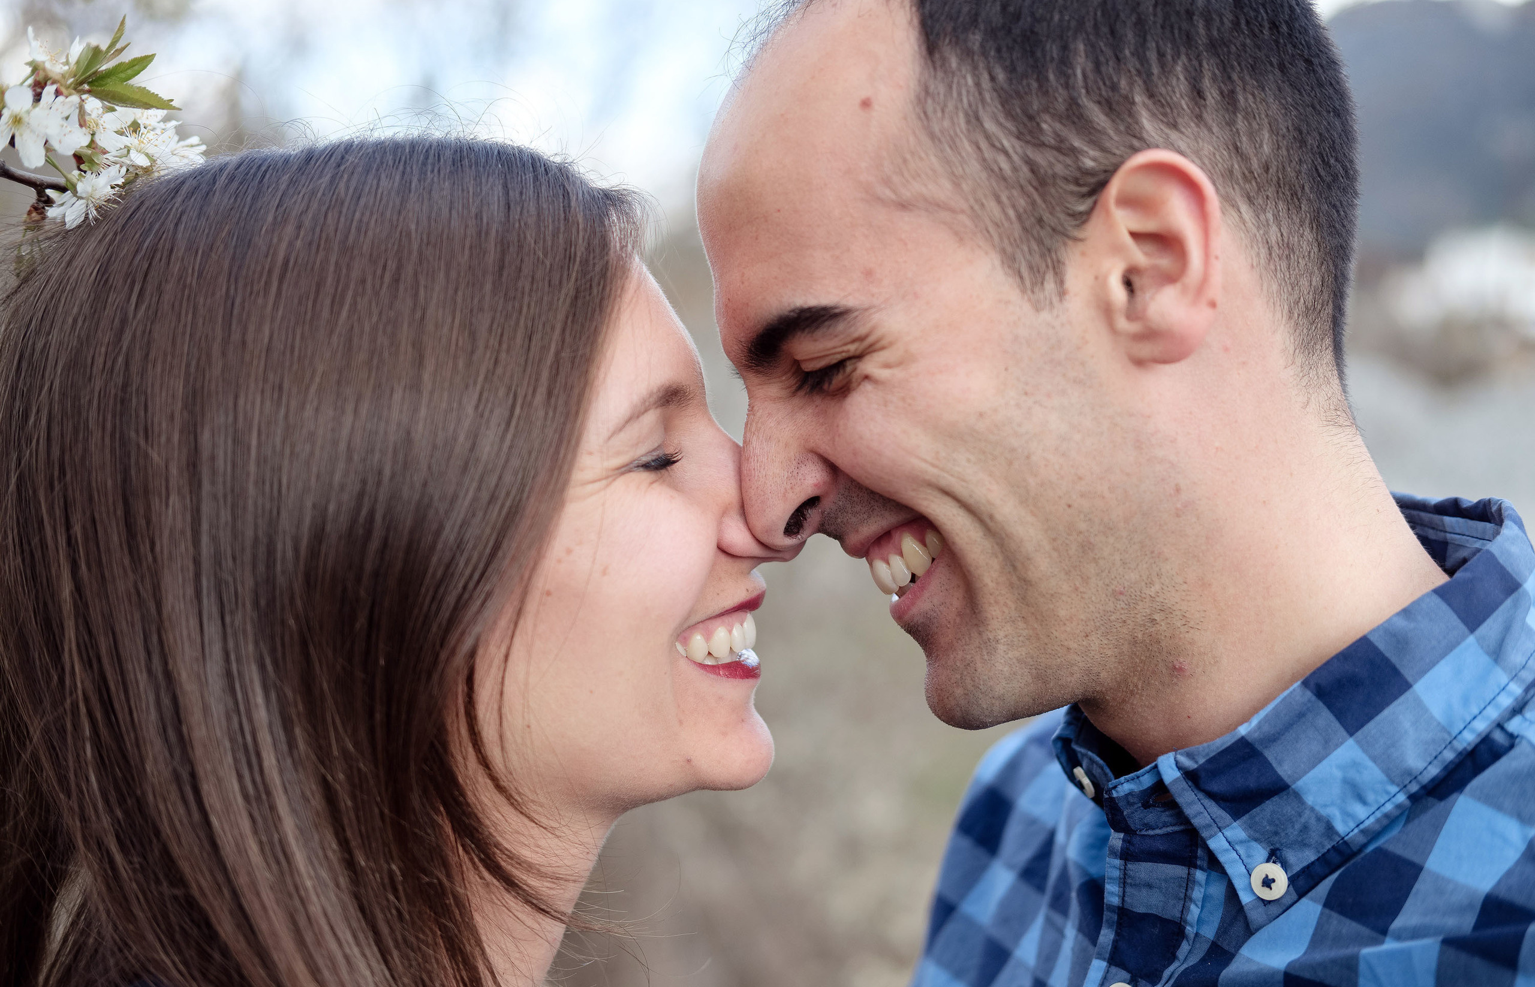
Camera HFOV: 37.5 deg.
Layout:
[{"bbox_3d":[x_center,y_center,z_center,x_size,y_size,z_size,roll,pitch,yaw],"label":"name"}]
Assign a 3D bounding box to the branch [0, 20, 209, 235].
[{"bbox_3d":[-0.221,-0.121,0.740,0.072,0.073,0.062,0,3,0],"label":"branch"}]

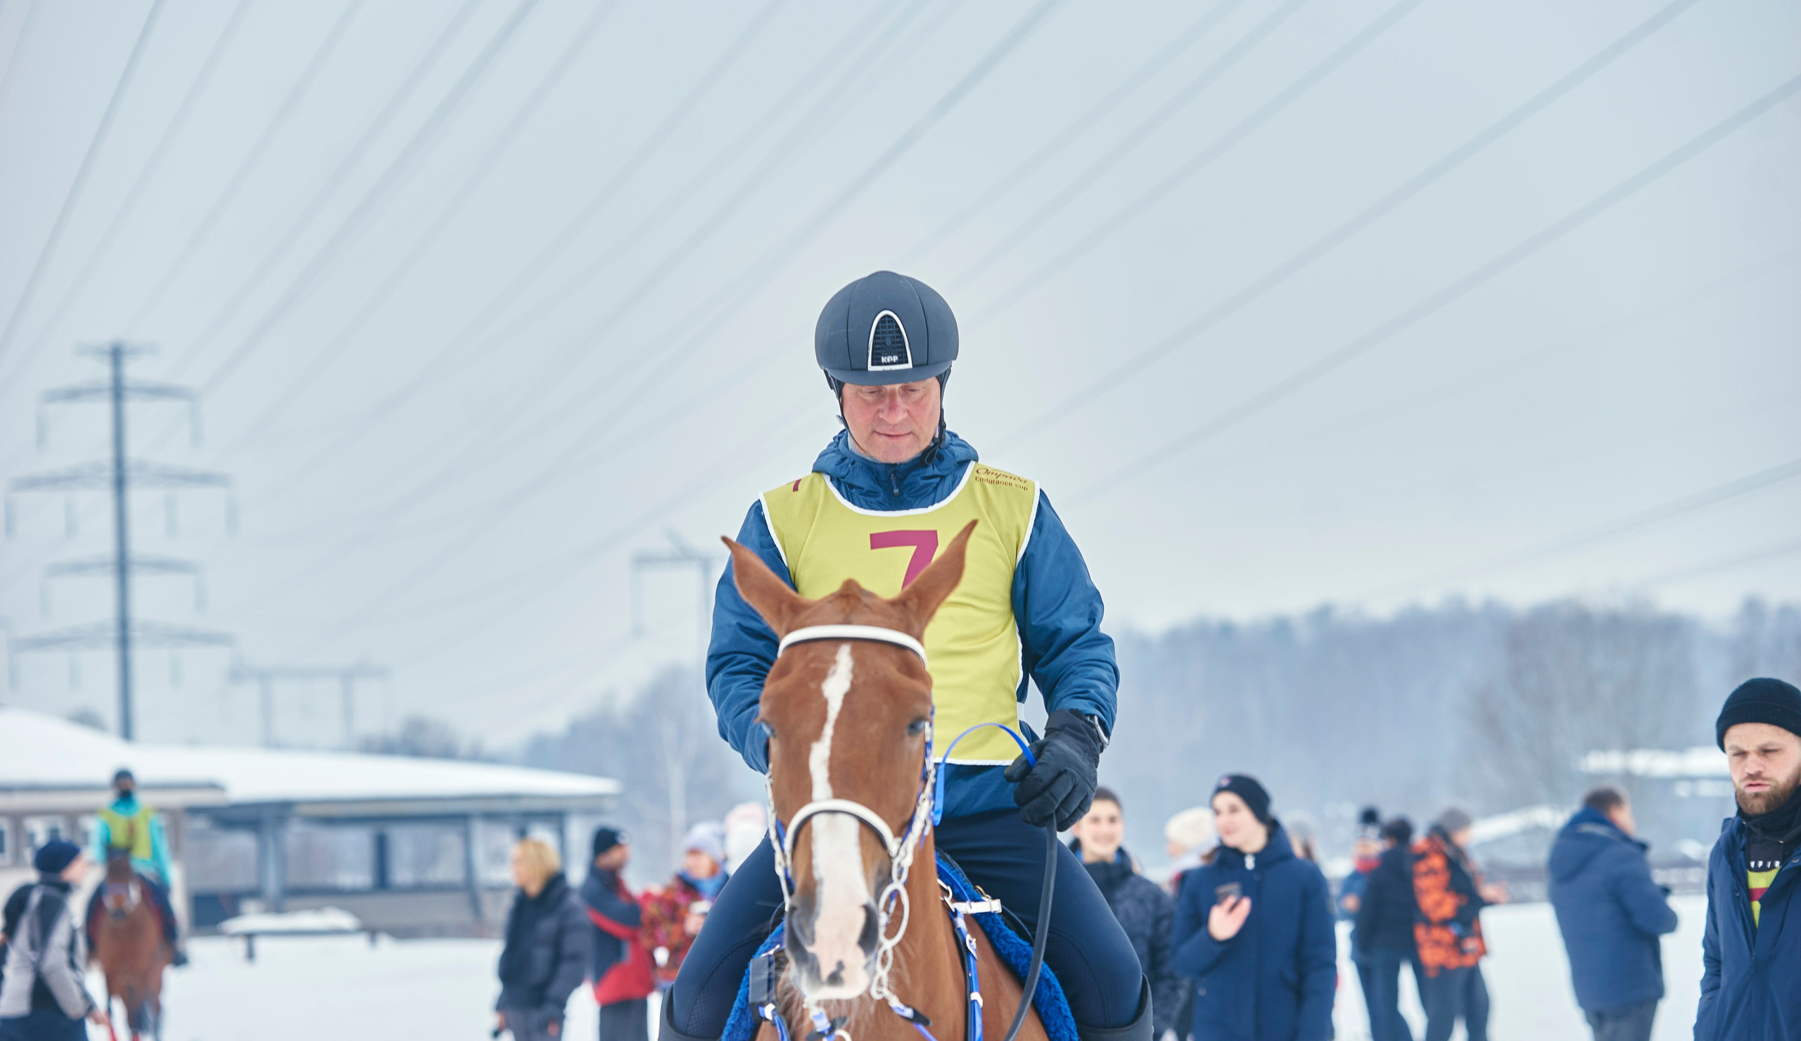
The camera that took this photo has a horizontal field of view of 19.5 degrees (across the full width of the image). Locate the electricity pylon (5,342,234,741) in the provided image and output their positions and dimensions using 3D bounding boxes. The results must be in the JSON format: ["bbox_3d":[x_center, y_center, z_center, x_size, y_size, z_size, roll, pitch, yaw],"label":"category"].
[{"bbox_3d":[-51.801,7.073,350.000,15.300,37.800,1.600,-1,-4,-12],"label":"electricity pylon"}]

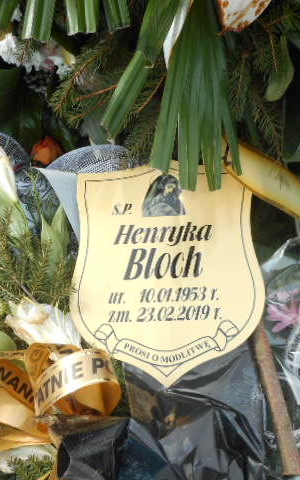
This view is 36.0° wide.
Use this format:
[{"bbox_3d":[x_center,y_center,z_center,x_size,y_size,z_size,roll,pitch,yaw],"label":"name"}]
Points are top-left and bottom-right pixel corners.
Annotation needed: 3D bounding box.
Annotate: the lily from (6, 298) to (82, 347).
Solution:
[{"bbox_3d":[-0.116,0.091,0.510,0.085,0.055,0.060,22,10,-34],"label":"lily"}]

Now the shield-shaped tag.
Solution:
[{"bbox_3d":[0.019,0.041,0.500,0.208,0.252,0.012,-1,20,0],"label":"shield-shaped tag"}]

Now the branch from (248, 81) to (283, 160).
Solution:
[{"bbox_3d":[0.132,-0.137,0.530,0.035,0.095,0.025,-20,-15,-6],"label":"branch"}]

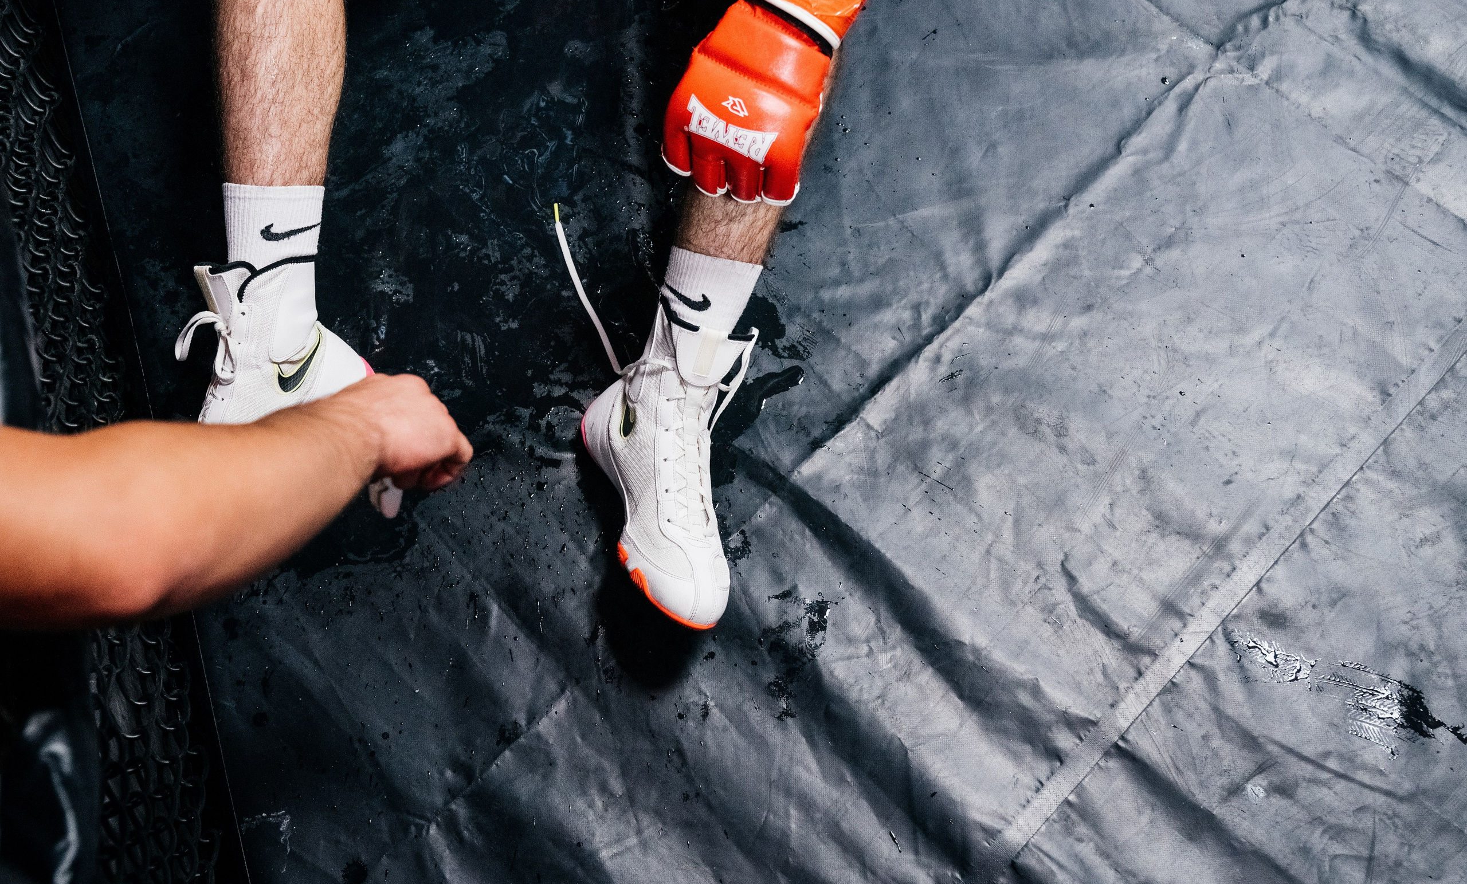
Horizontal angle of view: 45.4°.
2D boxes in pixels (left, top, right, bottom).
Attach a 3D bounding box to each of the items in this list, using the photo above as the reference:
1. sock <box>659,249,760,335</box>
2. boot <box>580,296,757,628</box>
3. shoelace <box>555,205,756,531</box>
[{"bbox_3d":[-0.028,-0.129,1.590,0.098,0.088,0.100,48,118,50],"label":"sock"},{"bbox_3d":[-0.050,0.016,1.570,0.195,0.104,0.290,-61,38,23],"label":"boot"},{"bbox_3d":[-0.078,-0.099,1.636,0.164,0.080,0.425,-61,38,23],"label":"shoelace"}]

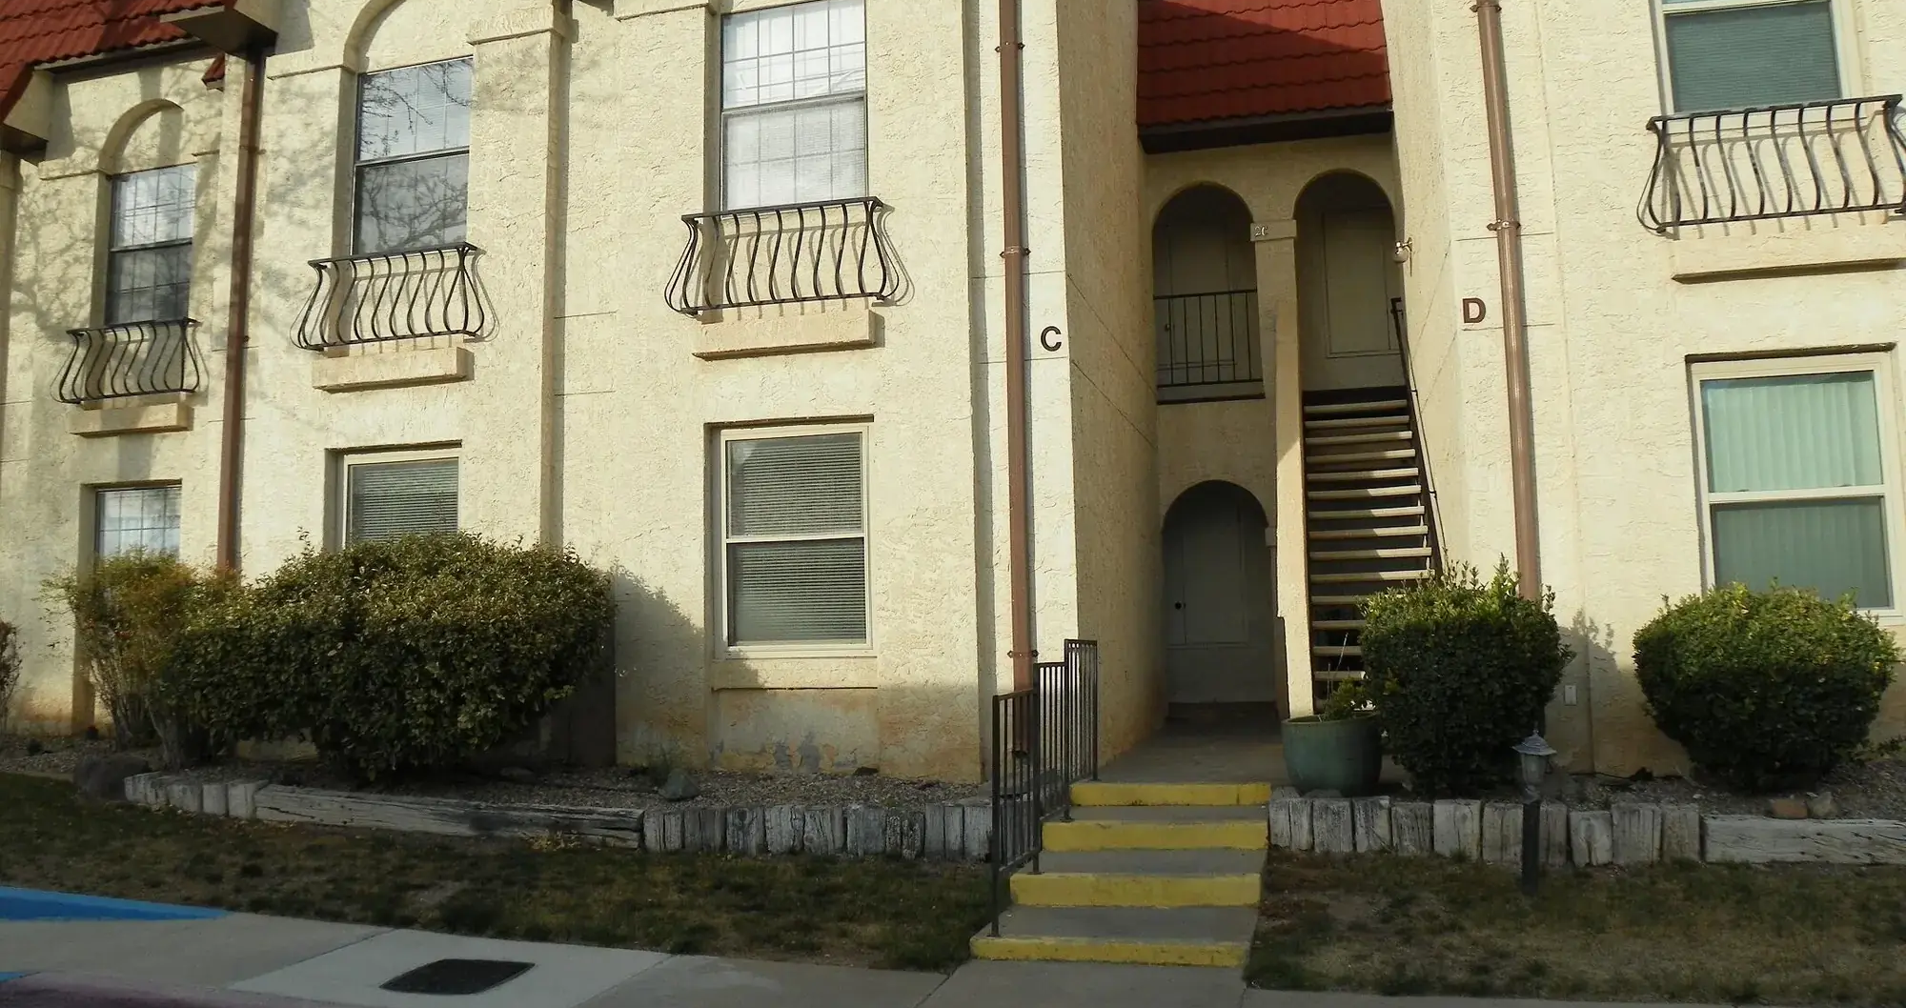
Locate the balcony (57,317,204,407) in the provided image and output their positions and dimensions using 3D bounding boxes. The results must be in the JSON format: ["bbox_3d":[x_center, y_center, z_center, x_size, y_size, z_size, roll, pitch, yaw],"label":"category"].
[{"bbox_3d":[-7.252,-1.239,12.621,1.435,0.668,0.370,-3,-6,15],"label":"balcony"}]

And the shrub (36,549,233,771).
[{"bbox_3d":[-6.084,1.131,10.690,1.320,1.480,1.150,-3,-6,15],"label":"shrub"}]

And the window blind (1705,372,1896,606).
[{"bbox_3d":[4.987,-0.079,8.470,0.981,1.358,0.060,-2,-6,12],"label":"window blind"}]

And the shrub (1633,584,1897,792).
[{"bbox_3d":[3.995,0.902,7.050,1.220,1.000,1.130,-3,-6,15],"label":"shrub"}]

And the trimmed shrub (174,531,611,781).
[{"bbox_3d":[-3.766,1.028,9.595,2.950,1.560,1.250,-3,-6,15],"label":"trimmed shrub"}]

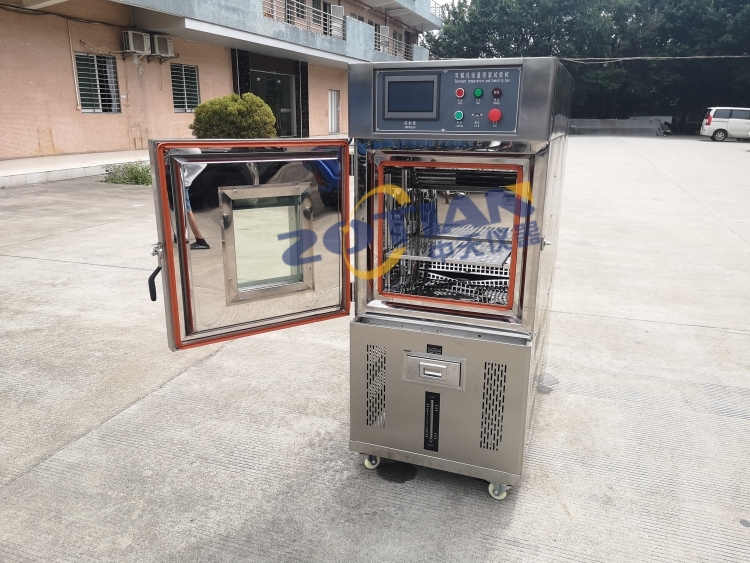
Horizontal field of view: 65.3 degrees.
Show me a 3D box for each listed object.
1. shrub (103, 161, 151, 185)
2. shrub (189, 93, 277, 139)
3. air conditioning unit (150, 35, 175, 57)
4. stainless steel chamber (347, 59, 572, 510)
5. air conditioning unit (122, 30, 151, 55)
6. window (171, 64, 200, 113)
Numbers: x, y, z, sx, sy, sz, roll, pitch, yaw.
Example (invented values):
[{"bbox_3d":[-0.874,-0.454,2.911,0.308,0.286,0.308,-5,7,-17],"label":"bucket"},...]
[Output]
[{"bbox_3d":[-4.486,-2.165,11.547,1.450,0.400,1.100,6,17,18],"label":"shrub"},{"bbox_3d":[-3.525,-3.800,14.697,2.050,1.750,2.050,6,17,18],"label":"shrub"},{"bbox_3d":[-6.591,-7.267,18.117,0.280,0.545,0.780,6,17,18],"label":"air conditioning unit"},{"bbox_3d":[0.402,-0.075,2.490,0.650,1.534,1.073,6,17,20],"label":"stainless steel chamber"},{"bbox_3d":[-6.948,-6.971,17.142,0.280,0.545,0.790,6,17,18],"label":"air conditioning unit"},{"bbox_3d":[-6.416,-6.540,19.906,0.100,1.550,1.490,6,17,18],"label":"window"}]

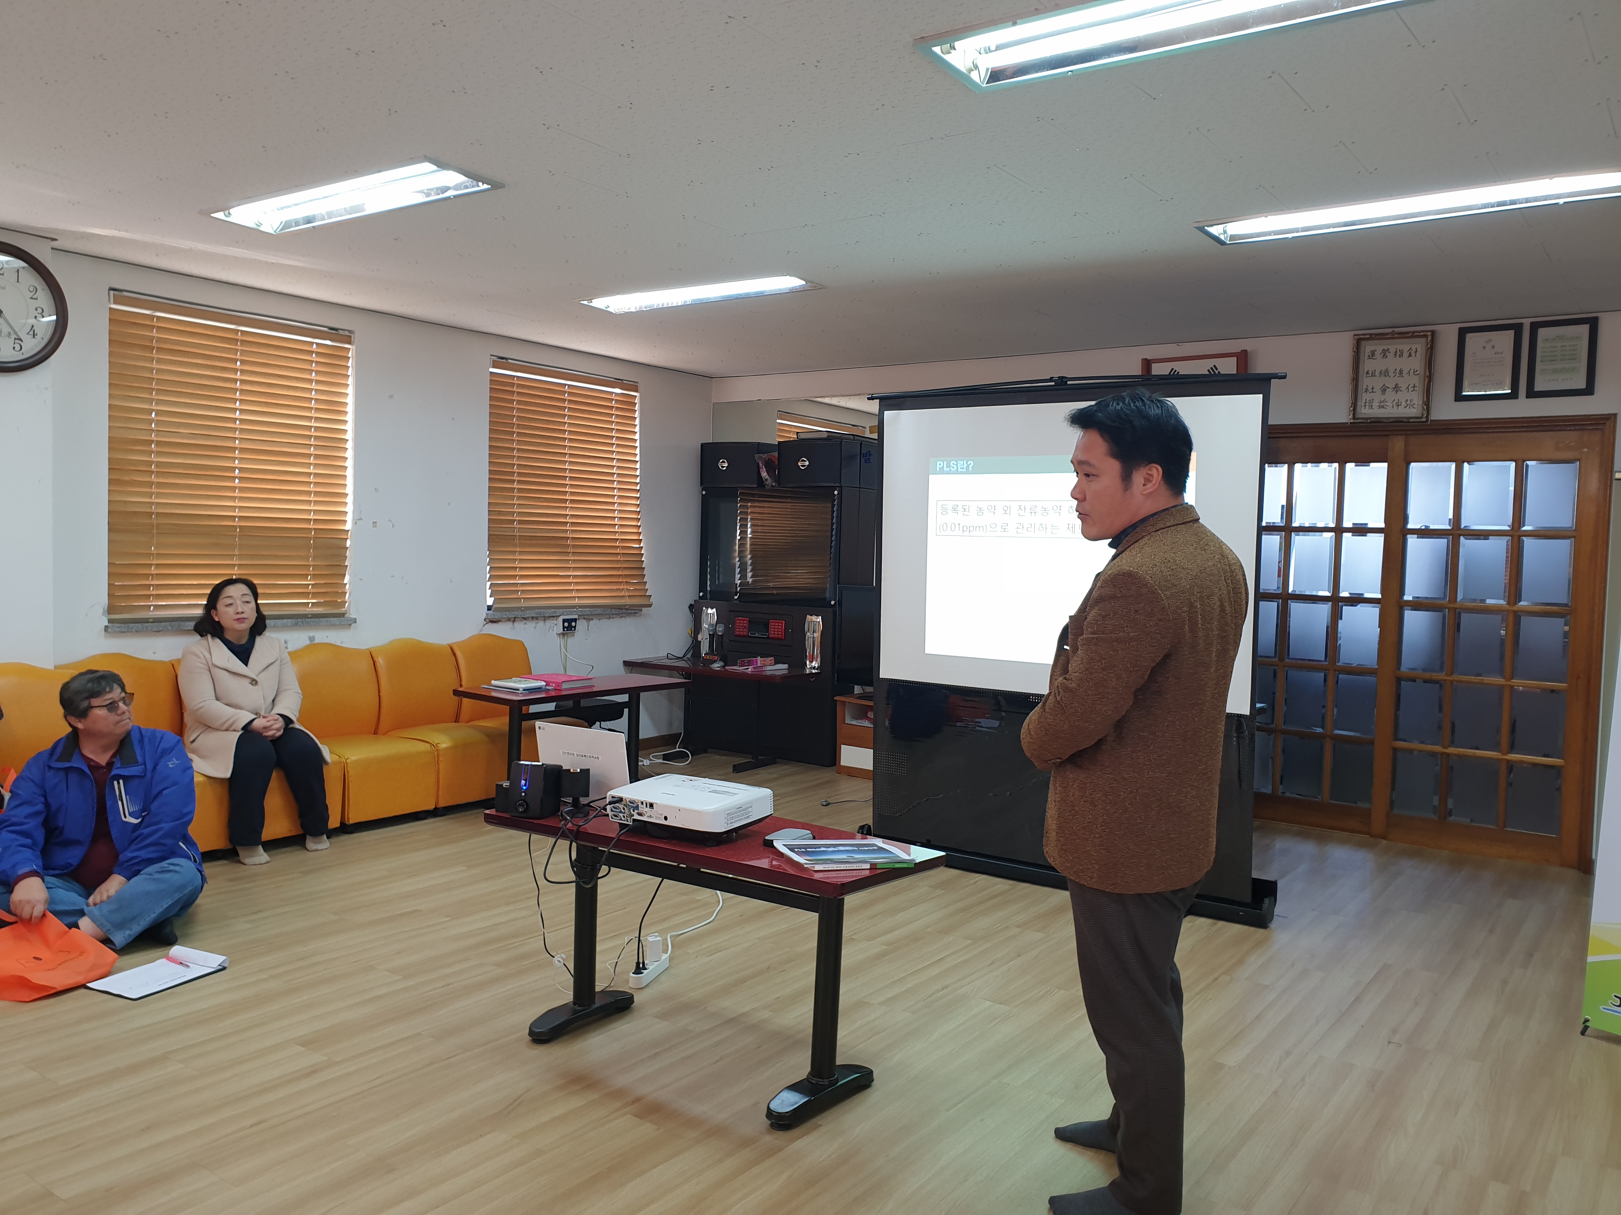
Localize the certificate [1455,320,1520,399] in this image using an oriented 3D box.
[{"bbox_3d":[3.218,-1.156,5.776,0.265,0.352,0.030,3,3,35],"label":"certificate"}]

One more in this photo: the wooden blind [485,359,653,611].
[{"bbox_3d":[-1.462,-0.718,7.510,0.130,1.435,1.283,3,3,35],"label":"wooden blind"}]

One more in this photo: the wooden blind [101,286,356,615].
[{"bbox_3d":[-2.653,-0.646,5.652,0.060,1.384,1.161,3,3,35],"label":"wooden blind"}]

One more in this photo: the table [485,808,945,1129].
[{"bbox_3d":[-0.282,0.904,3.188,1.139,0.642,0.411,3,3,32],"label":"table"}]

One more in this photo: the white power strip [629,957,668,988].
[{"bbox_3d":[-0.516,1.168,3.912,0.047,0.040,0.225,2,3,15],"label":"white power strip"}]

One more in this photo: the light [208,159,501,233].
[{"bbox_3d":[-1.598,-1.417,4.167,1.255,0.070,0.320,3,3,35],"label":"light"}]

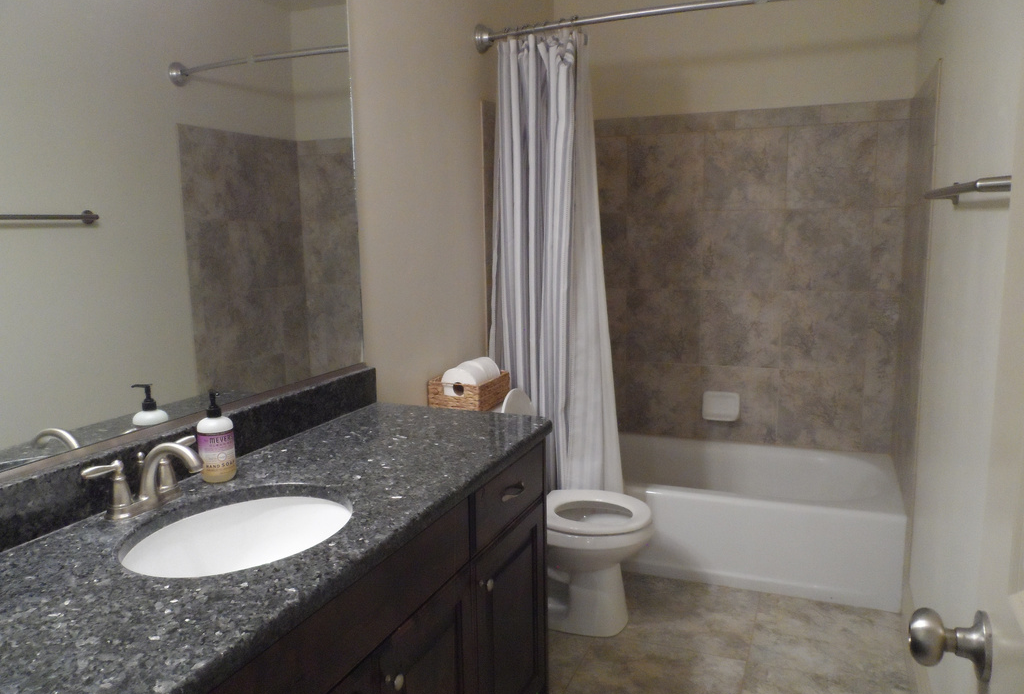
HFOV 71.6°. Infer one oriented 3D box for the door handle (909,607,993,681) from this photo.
[{"bbox_3d":[0.421,0.286,0.693,0.066,0.066,0.066,2,9,23],"label":"door handle"}]

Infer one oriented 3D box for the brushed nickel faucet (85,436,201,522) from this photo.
[{"bbox_3d":[-0.614,0.229,1.264,0.175,0.122,0.235,2,9,23],"label":"brushed nickel faucet"}]

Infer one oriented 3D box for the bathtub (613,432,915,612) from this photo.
[{"bbox_3d":[0.772,0.656,2.998,1.500,0.345,0.740,2,9,23],"label":"bathtub"}]

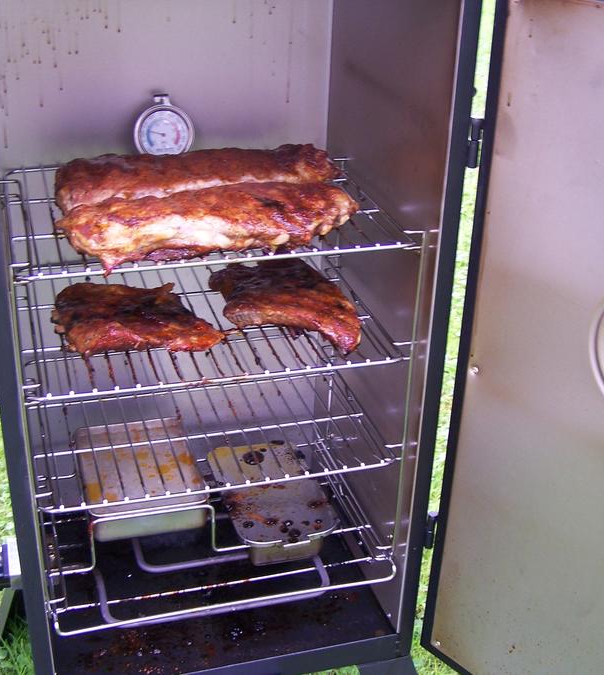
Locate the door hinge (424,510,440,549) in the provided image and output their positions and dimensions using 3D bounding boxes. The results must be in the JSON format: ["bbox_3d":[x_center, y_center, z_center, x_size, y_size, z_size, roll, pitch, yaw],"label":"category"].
[{"bbox_3d":[0.136,0.202,1.031,0.014,0.047,0.016,-6,27,-16],"label":"door hinge"}]

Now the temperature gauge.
[{"bbox_3d":[-0.147,-0.219,1.060,0.065,0.082,0.034,-6,27,-16],"label":"temperature gauge"}]

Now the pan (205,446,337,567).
[{"bbox_3d":[-0.038,0.197,1.184,0.118,0.047,0.207,-6,27,-16],"label":"pan"}]

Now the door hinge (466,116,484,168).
[{"bbox_3d":[0.149,-0.167,0.848,0.014,0.047,0.016,-6,27,-16],"label":"door hinge"}]

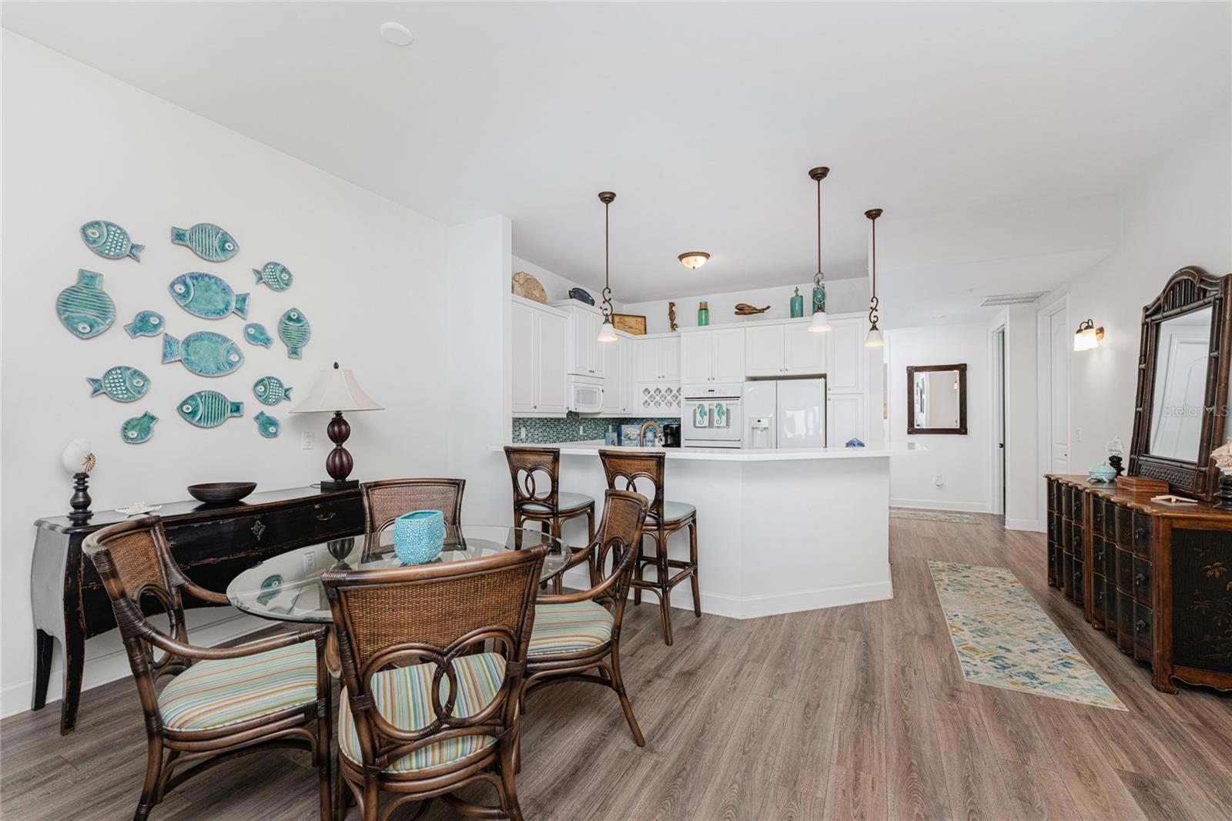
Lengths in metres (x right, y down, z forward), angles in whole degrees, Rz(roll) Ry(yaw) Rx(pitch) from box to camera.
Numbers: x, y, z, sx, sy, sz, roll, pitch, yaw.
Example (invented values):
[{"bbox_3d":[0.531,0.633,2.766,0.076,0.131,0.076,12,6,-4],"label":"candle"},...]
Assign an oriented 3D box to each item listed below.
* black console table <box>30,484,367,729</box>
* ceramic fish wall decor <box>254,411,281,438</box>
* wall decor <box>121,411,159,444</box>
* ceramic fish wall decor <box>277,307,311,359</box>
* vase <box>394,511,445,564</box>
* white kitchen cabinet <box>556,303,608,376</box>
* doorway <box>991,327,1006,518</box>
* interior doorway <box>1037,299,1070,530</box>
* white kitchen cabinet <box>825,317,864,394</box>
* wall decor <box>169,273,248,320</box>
[{"bbox_3d":[-2.136,0.940,2.722,0.395,0.854,1.470,0,-1,29],"label":"black console table"},{"bbox_3d":[-2.200,0.091,3.021,0.030,0.169,0.151,-1,-1,29],"label":"ceramic fish wall decor"},{"bbox_3d":[-2.489,0.088,2.502,0.025,0.168,0.148,0,-1,29],"label":"wall decor"},{"bbox_3d":[-2.119,-0.508,3.158,0.030,0.328,0.186,0,-1,29],"label":"ceramic fish wall decor"},{"bbox_3d":[-0.806,0.518,1.969,0.135,0.177,0.165,0,-1,7],"label":"vase"},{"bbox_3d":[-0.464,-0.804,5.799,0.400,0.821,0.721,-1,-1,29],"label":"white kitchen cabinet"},{"bbox_3d":[4.973,0.204,6.136,0.140,2.480,0.842,-1,-1,29],"label":"doorway"},{"bbox_3d":[4.737,0.130,5.112,0.130,2.555,1.070,0,-1,29],"label":"interior doorway"},{"bbox_3d":[2.739,-0.612,5.691,0.399,0.865,0.600,0,-1,29],"label":"white kitchen cabinet"},{"bbox_3d":[-2.334,-0.652,2.763,0.030,0.262,0.373,0,-1,29],"label":"wall decor"}]

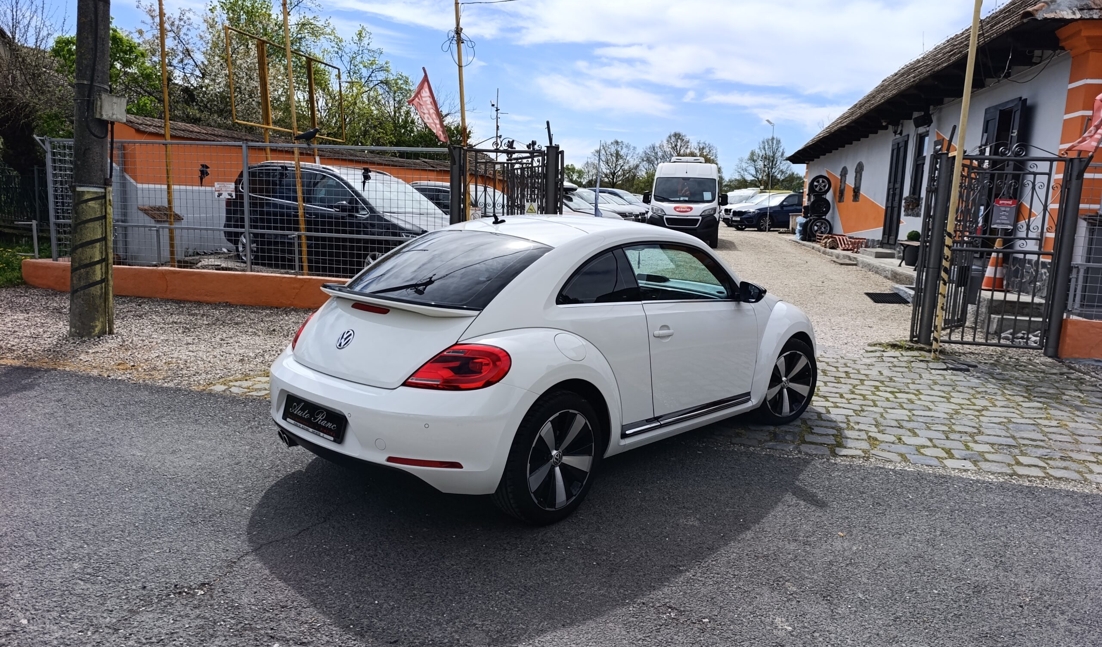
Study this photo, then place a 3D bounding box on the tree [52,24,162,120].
[{"bbox_3d":[-14.075,-5.954,23.474,3.670,6.770,3.670,-3,9,-30],"label":"tree"}]

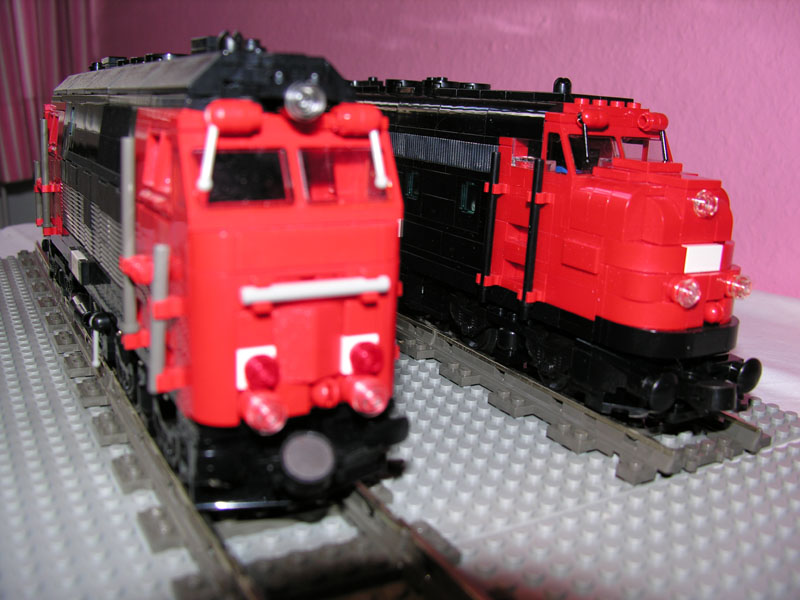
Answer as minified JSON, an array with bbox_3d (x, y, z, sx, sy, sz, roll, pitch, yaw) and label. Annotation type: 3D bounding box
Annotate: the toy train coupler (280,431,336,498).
[{"bbox_3d":[-0.022,0.035,0.181,0.012,0.013,0.009,-6,16,-29],"label":"toy train coupler"}]

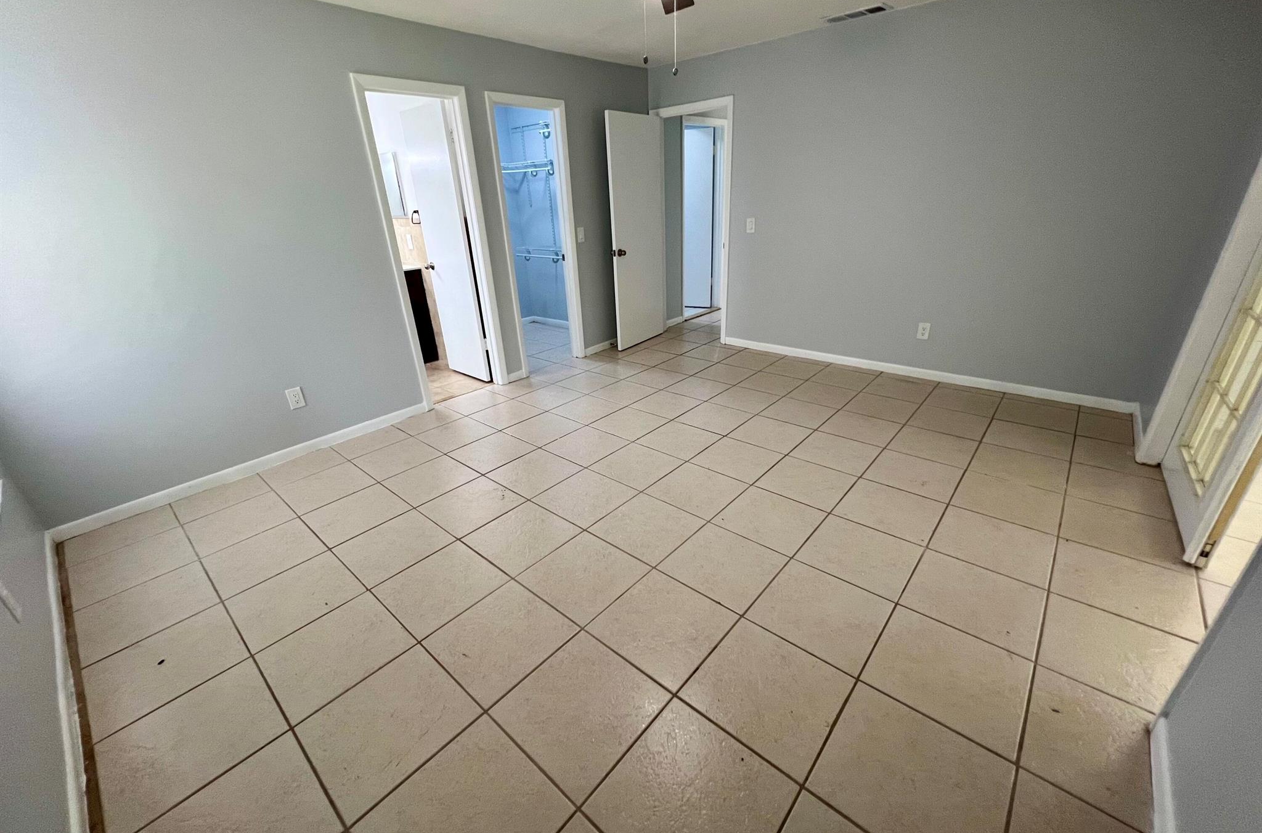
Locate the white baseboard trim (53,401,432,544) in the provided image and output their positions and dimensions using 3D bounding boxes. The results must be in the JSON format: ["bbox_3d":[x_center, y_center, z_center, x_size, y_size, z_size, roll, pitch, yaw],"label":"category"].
[{"bbox_3d":[-2.161,0.246,2.942,0.015,0.075,1.928,15,30,36],"label":"white baseboard trim"}]

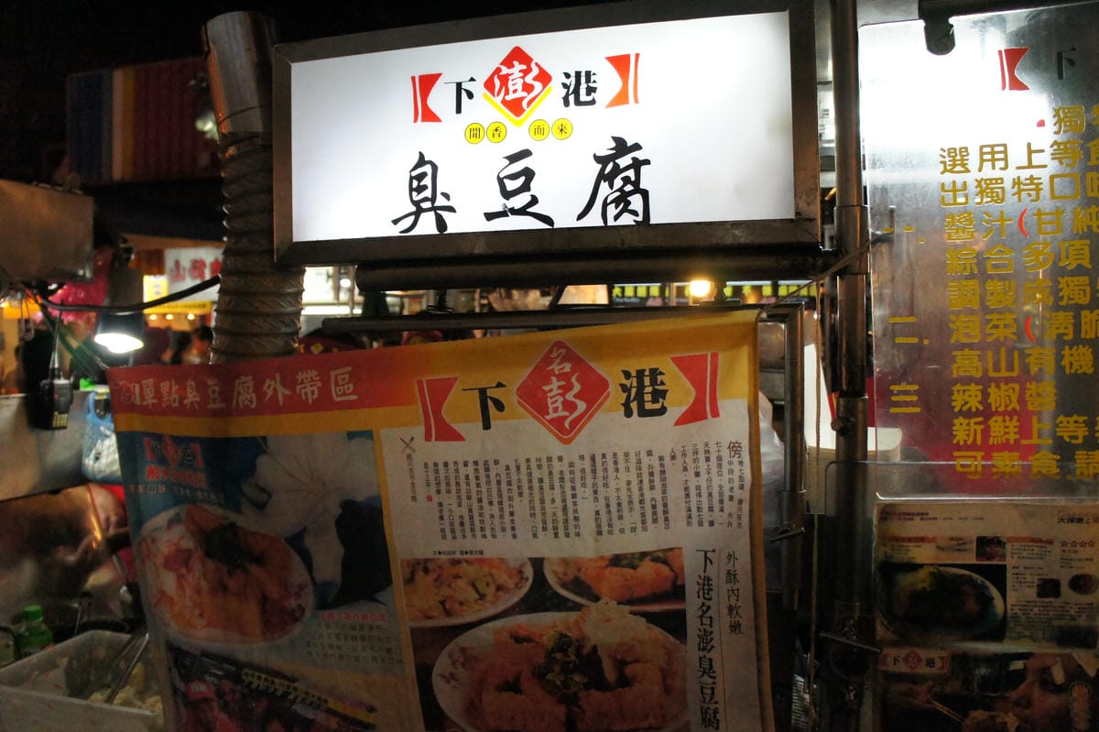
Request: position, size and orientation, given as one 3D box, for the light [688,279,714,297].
[{"bbox_3d":[0.828,-0.430,4.500,0.120,0.120,0.120,1,-2,0],"label":"light"}]

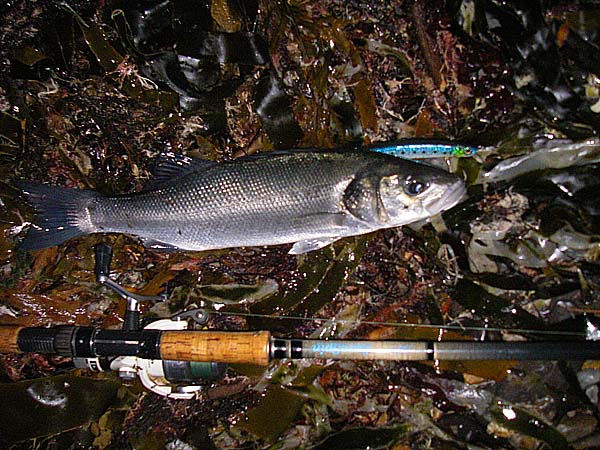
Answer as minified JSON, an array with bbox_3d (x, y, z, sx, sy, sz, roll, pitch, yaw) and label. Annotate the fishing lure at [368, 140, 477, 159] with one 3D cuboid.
[{"bbox_3d":[0.137,-0.085,0.745,0.126,0.016,0.019,1,70,-1],"label":"fishing lure"}]

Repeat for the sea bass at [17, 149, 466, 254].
[{"bbox_3d":[-0.065,-0.025,0.730,0.495,0.060,0.114,-4,70,0],"label":"sea bass"}]

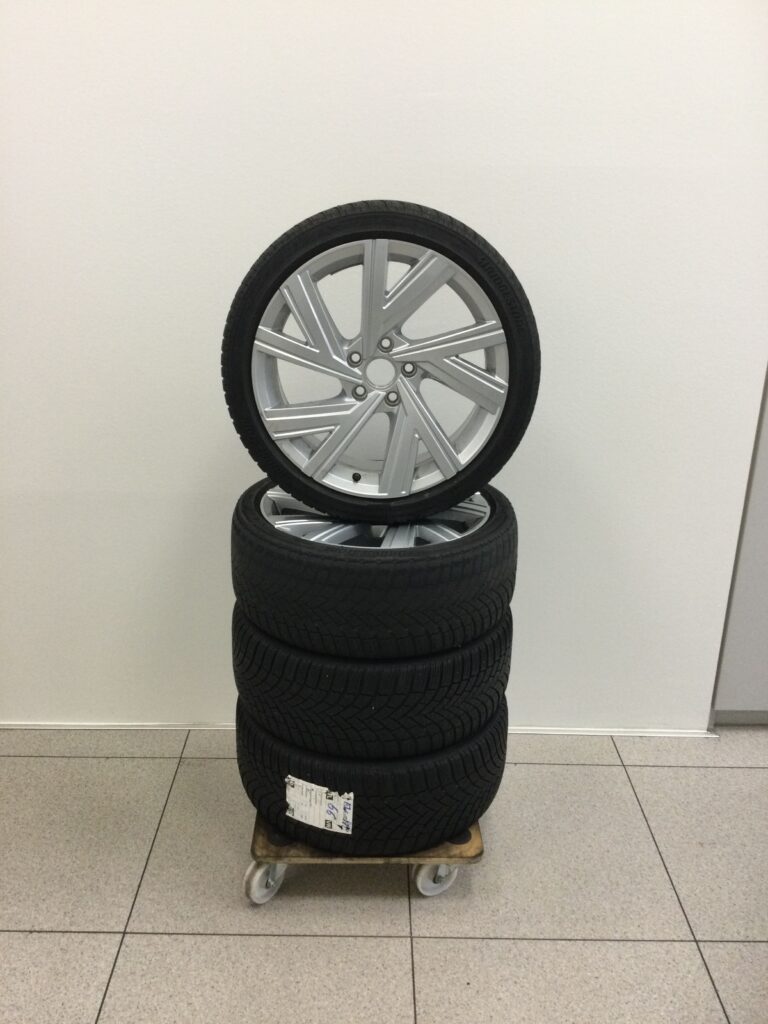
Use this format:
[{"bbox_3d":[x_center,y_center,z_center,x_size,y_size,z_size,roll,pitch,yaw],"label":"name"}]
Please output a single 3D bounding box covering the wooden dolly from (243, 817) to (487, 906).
[{"bbox_3d":[-0.044,0.699,2.238,0.500,0.142,0.570,1,21,-2],"label":"wooden dolly"}]

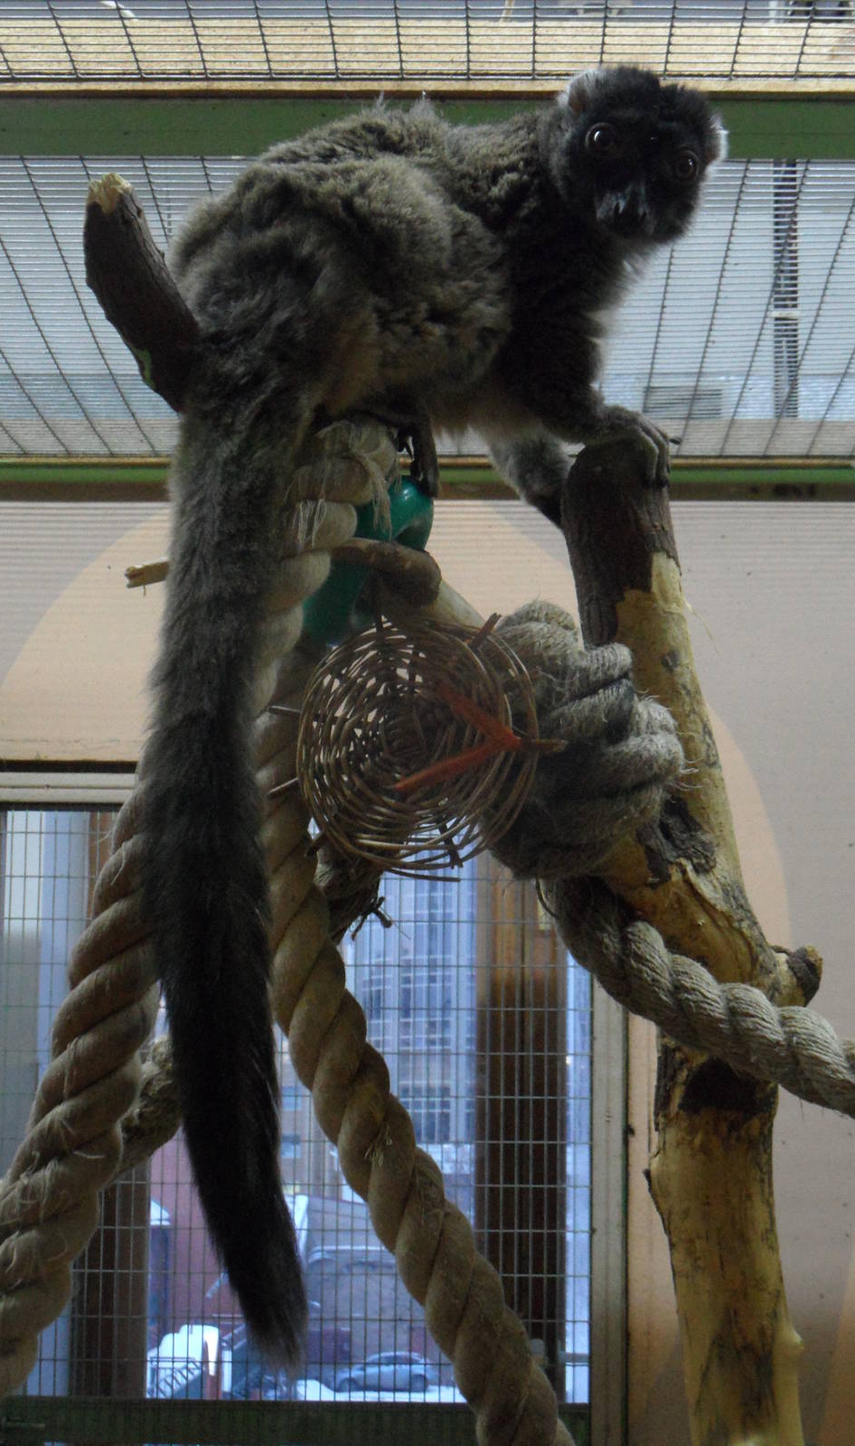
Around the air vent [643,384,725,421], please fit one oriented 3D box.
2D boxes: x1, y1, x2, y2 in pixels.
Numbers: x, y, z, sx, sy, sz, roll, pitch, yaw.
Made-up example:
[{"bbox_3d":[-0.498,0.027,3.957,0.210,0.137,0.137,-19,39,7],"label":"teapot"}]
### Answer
[{"bbox_3d":[0.471,-0.589,4.607,0.151,0.068,0.030,0,-7,1],"label":"air vent"}]

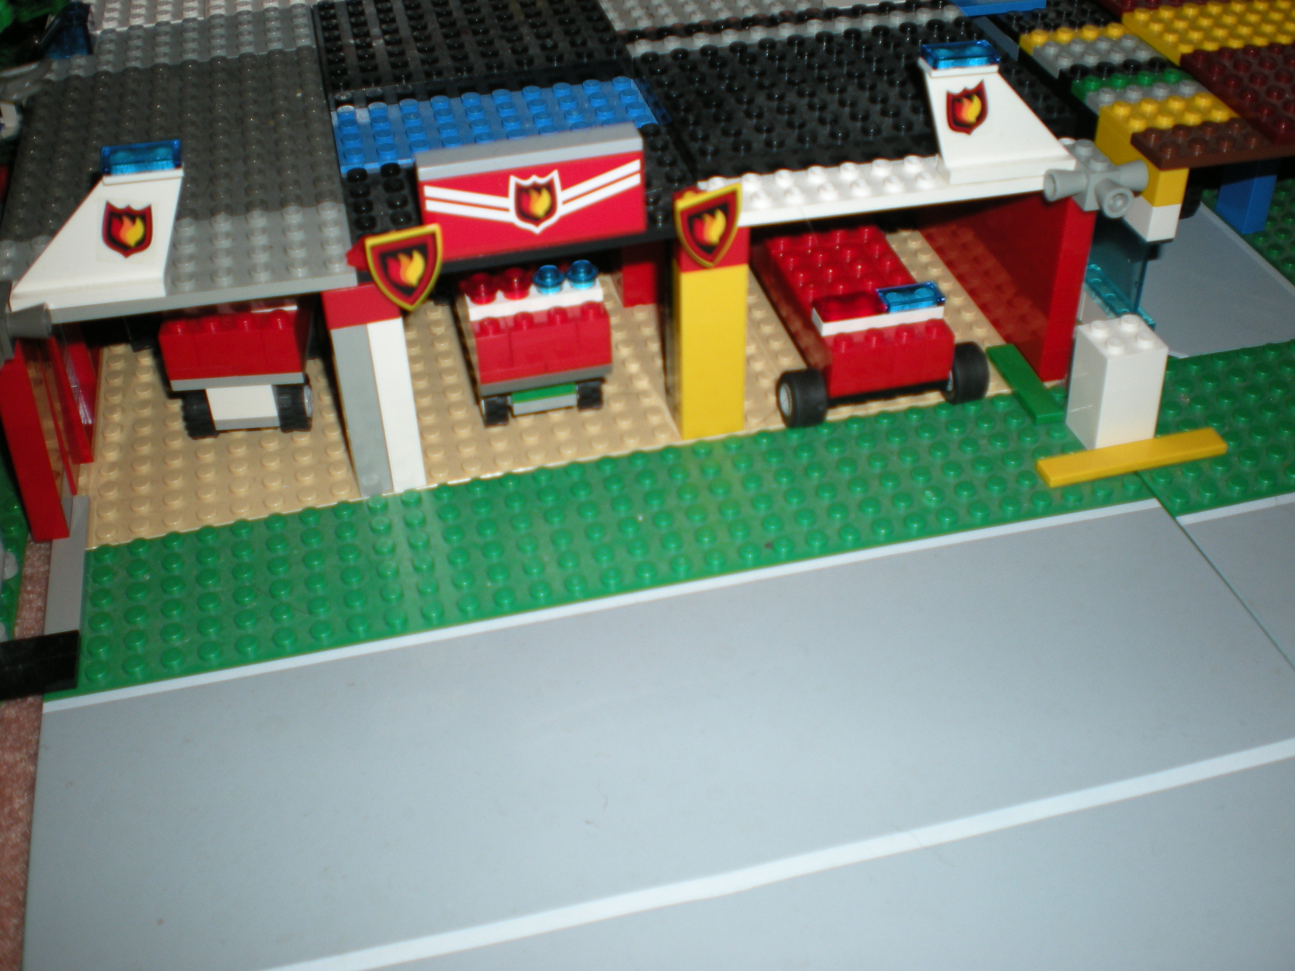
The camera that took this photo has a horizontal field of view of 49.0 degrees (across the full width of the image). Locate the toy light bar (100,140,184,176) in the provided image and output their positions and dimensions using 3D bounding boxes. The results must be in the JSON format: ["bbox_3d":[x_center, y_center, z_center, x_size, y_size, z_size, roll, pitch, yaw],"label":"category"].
[{"bbox_3d":[-0.100,-0.065,0.282,0.016,0.003,0.008,-9,39,-8],"label":"toy light bar"}]

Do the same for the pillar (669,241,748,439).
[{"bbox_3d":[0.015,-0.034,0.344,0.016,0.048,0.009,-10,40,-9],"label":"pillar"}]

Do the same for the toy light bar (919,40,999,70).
[{"bbox_3d":[0.069,-0.095,0.313,0.016,0.003,0.008,-8,39,-8],"label":"toy light bar"}]

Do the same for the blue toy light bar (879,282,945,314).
[{"bbox_3d":[0.065,-0.046,0.352,0.016,0.003,0.008,-10,40,-10],"label":"blue toy light bar"}]

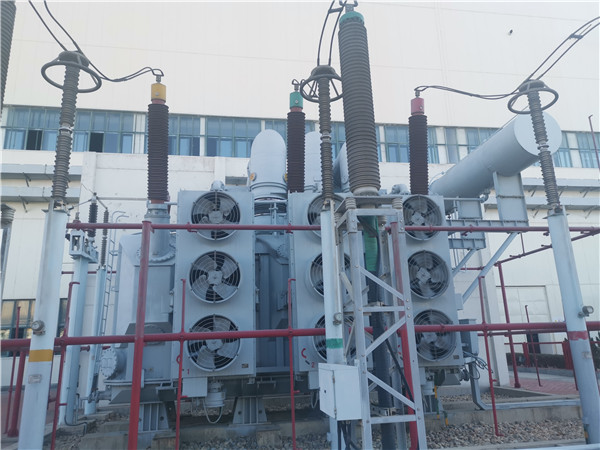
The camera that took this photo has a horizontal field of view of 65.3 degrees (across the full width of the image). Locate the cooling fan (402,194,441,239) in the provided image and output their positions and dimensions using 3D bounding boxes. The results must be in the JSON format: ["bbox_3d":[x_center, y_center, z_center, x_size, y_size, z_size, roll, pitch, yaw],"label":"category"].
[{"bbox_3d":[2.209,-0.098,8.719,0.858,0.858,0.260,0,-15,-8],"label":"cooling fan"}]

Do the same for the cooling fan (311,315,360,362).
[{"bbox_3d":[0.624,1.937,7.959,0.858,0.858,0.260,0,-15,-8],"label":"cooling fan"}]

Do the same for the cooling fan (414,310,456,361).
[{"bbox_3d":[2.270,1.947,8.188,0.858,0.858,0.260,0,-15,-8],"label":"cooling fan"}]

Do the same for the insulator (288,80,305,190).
[{"bbox_3d":[-0.069,-1.914,10.514,0.400,3.051,0.400,0,-15,-8],"label":"insulator"}]

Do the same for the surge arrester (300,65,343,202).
[{"bbox_3d":[0.439,-1.487,7.447,0.810,2.363,0.810,0,-15,-8],"label":"surge arrester"}]

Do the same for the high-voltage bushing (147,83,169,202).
[{"bbox_3d":[-3.049,-1.838,10.074,0.400,2.853,0.400,0,-15,-8],"label":"high-voltage bushing"}]

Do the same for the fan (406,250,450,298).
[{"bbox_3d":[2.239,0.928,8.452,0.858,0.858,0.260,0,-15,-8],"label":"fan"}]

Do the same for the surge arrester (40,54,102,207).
[{"bbox_3d":[-3.468,-1.482,6.894,0.810,2.437,0.810,0,-15,-8],"label":"surge arrester"}]

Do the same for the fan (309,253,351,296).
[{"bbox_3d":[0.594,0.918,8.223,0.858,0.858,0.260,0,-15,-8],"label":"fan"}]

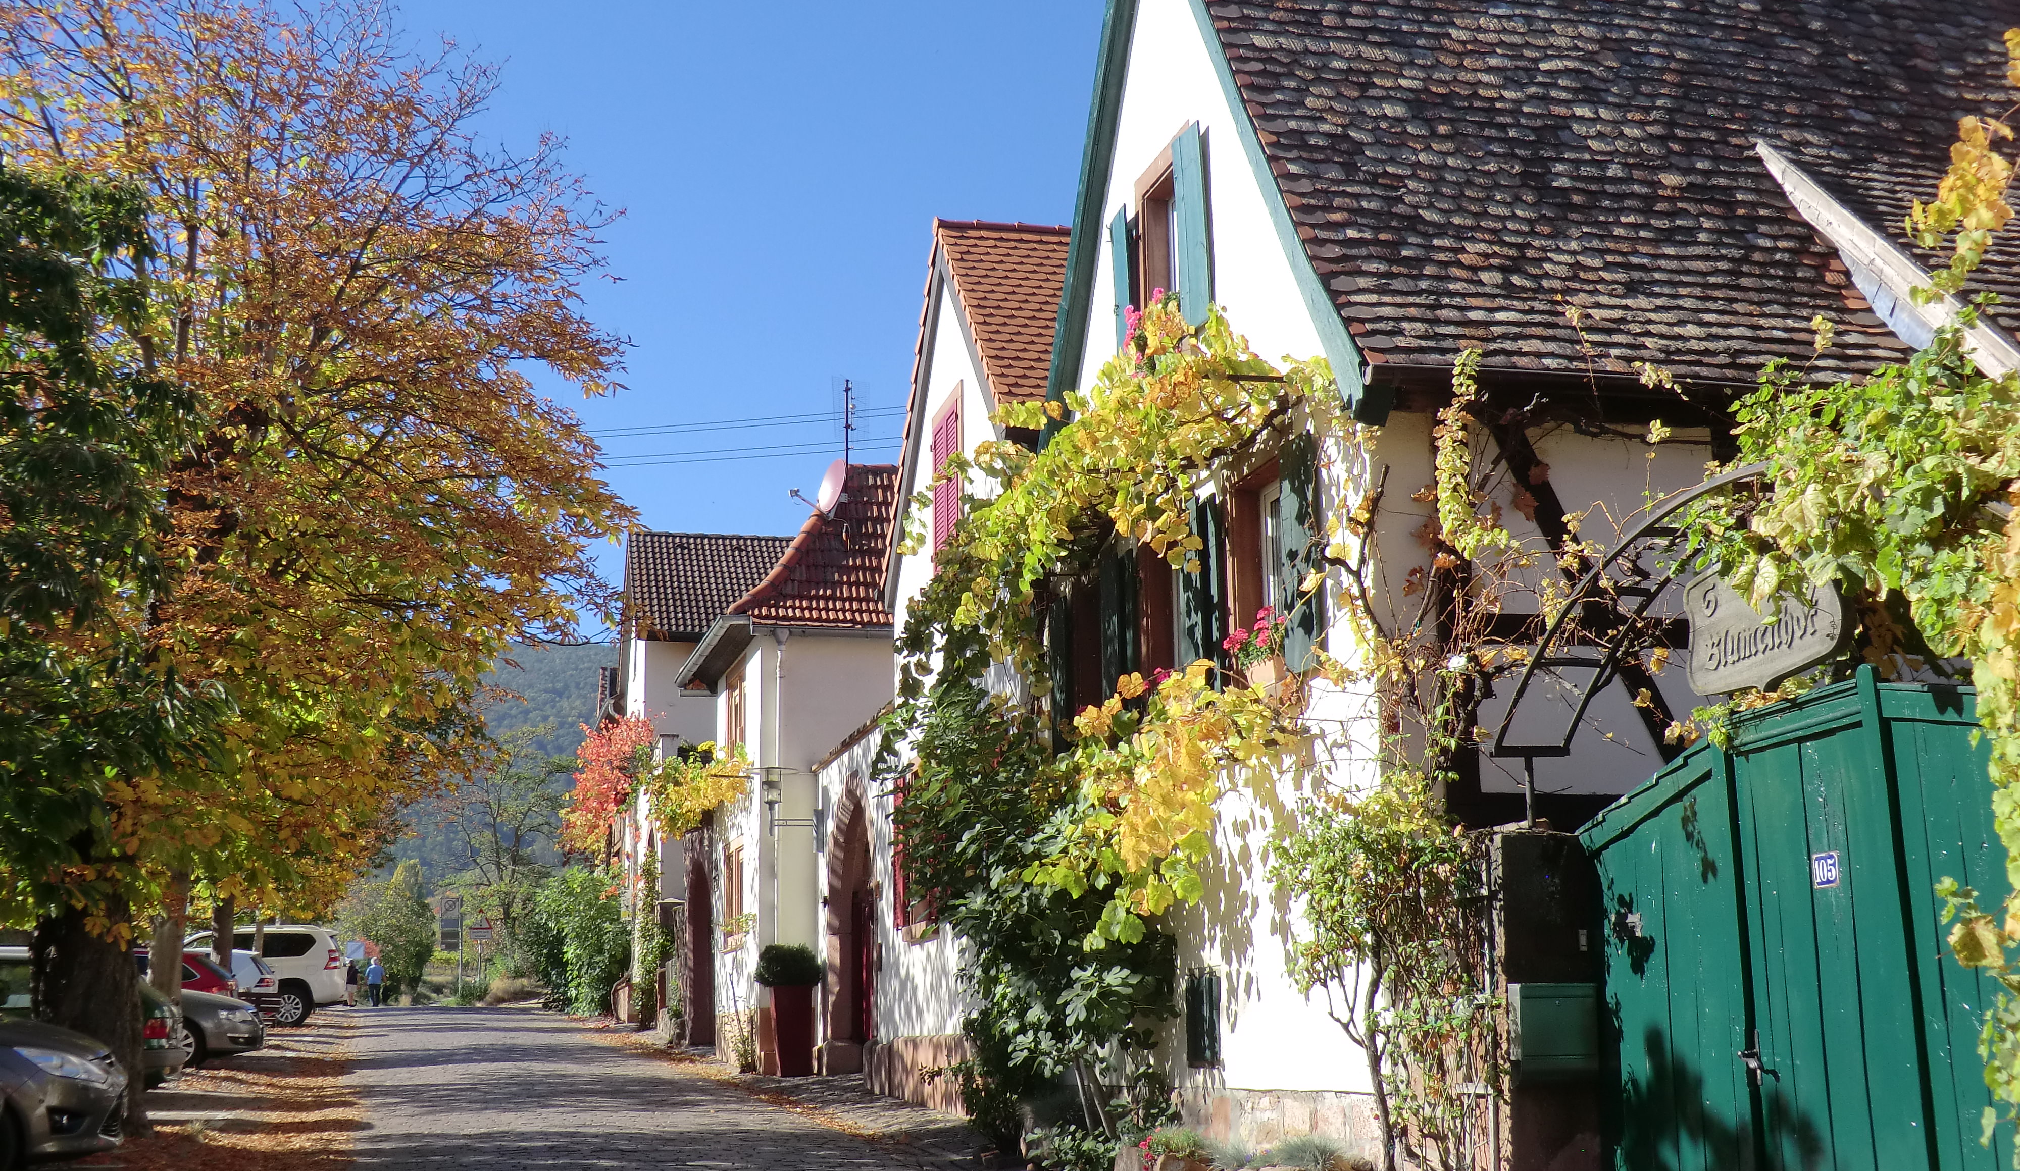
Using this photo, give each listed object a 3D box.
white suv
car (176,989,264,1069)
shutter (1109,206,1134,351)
[{"bbox_3d":[-14.975,7.399,44.164,4.780,1.860,1.885,2,-9,-14],"label":"white suv"},{"bbox_3d":[-12.578,5.801,31.771,4.770,1.480,1.820,1,-9,-8],"label":"car"},{"bbox_3d":[0.774,-1.981,16.545,0.050,1.320,0.480,1,-12,-9],"label":"shutter"}]

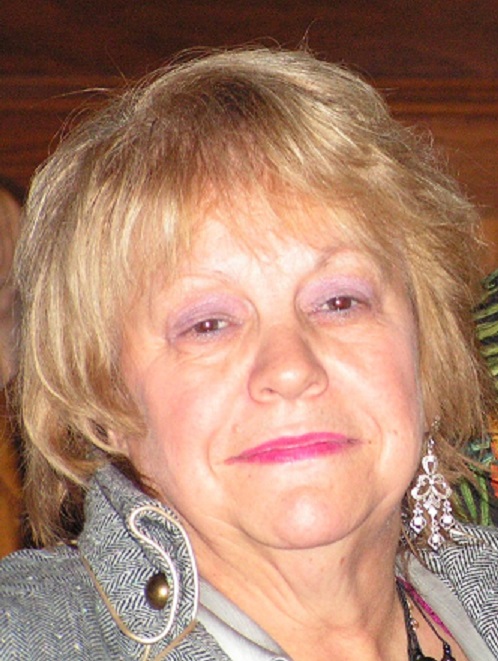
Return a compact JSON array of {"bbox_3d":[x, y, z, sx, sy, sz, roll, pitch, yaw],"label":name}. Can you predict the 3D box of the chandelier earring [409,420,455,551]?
[{"bbox_3d":[0.085,0.072,1.870,0.021,0.061,0.006,-2,2,-12],"label":"chandelier earring"}]

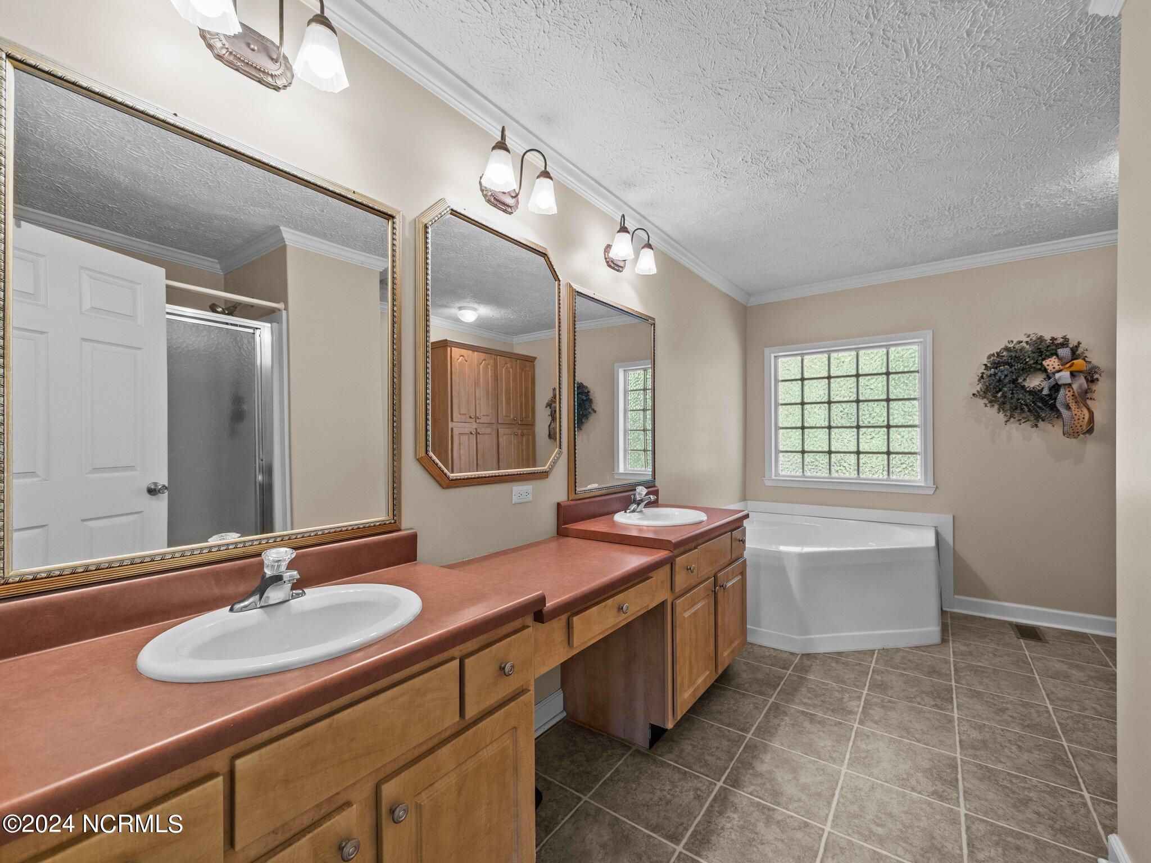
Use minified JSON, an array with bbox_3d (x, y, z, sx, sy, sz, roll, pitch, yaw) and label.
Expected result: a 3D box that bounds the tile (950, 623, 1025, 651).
[{"bbox_3d":[2.492,1.255,2.831,0.328,0.010,0.328,-1,-1,38],"label":"tile"}]

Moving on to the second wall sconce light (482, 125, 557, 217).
[{"bbox_3d":[-0.224,-0.961,1.730,0.178,0.225,0.350,0,0,38],"label":"second wall sconce light"}]

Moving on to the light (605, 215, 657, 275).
[{"bbox_3d":[0.277,-0.951,2.387,0.170,0.245,0.350,-1,-1,38],"label":"light"}]

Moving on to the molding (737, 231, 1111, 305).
[{"bbox_3d":[2.451,-1.159,3.421,2.365,0.068,0.065,-1,-1,38],"label":"molding"}]

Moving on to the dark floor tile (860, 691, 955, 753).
[{"bbox_3d":[1.423,1.248,1.997,0.328,0.010,0.328,-1,-1,38],"label":"dark floor tile"}]

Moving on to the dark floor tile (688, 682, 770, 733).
[{"bbox_3d":[0.682,1.250,2.132,0.328,0.010,0.328,-1,-1,38],"label":"dark floor tile"}]

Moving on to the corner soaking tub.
[{"bbox_3d":[1.643,0.969,3.183,1.350,0.570,1.390,-1,-1,38],"label":"corner soaking tub"}]

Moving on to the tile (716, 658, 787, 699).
[{"bbox_3d":[0.883,1.253,2.389,0.328,0.010,0.328,-1,-1,38],"label":"tile"}]

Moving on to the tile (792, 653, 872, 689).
[{"bbox_3d":[1.344,1.248,2.441,0.330,0.010,0.323,0,0,36],"label":"tile"}]

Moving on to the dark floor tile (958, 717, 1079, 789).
[{"bbox_3d":[1.700,1.244,1.808,0.330,0.010,0.323,0,0,36],"label":"dark floor tile"}]

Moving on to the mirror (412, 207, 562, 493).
[{"bbox_3d":[-0.280,-0.294,1.757,0.040,0.970,0.700,-1,-1,38],"label":"mirror"}]

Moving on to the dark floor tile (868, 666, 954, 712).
[{"bbox_3d":[1.622,1.246,2.253,0.330,0.010,0.323,0,0,36],"label":"dark floor tile"}]

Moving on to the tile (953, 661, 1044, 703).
[{"bbox_3d":[2.098,1.246,2.321,0.330,0.010,0.323,0,0,36],"label":"tile"}]

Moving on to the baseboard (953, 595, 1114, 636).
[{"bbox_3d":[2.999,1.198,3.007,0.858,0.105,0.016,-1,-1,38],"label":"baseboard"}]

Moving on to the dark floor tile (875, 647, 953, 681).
[{"bbox_3d":[1.820,1.248,2.510,0.330,0.010,0.323,0,0,36],"label":"dark floor tile"}]

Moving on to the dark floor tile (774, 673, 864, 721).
[{"bbox_3d":[1.145,1.246,2.185,0.330,0.010,0.323,0,0,36],"label":"dark floor tile"}]

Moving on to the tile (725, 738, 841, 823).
[{"bbox_3d":[0.746,1.245,1.670,0.328,0.010,0.328,-1,-1,38],"label":"tile"}]

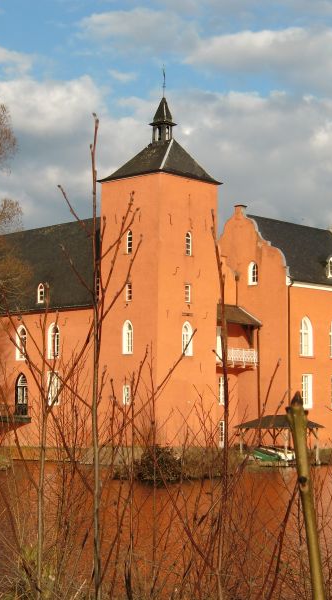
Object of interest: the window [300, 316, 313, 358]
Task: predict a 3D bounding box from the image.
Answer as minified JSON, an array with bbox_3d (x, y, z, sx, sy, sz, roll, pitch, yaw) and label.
[{"bbox_3d":[10.295,2.677,79.620,0.270,2.936,1.370,-5,-7,44],"label":"window"}]

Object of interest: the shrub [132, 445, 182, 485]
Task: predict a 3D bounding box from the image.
[{"bbox_3d":[-0.464,8.993,60.908,2.688,2.072,2.419,0,-5,0],"label":"shrub"}]

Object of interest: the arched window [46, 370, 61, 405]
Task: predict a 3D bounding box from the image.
[{"bbox_3d":[-8.443,6.687,82.072,1.402,2.635,0.270,-5,-7,44],"label":"arched window"}]

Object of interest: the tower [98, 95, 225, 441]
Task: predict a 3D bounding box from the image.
[{"bbox_3d":[-0.409,-2.229,78.466,6.496,25.190,6.496,-5,-7,44],"label":"tower"}]

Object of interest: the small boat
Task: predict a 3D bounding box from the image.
[{"bbox_3d":[7.280,10.561,74.250,1.350,0.750,3.600,4,-6,-35],"label":"small boat"}]

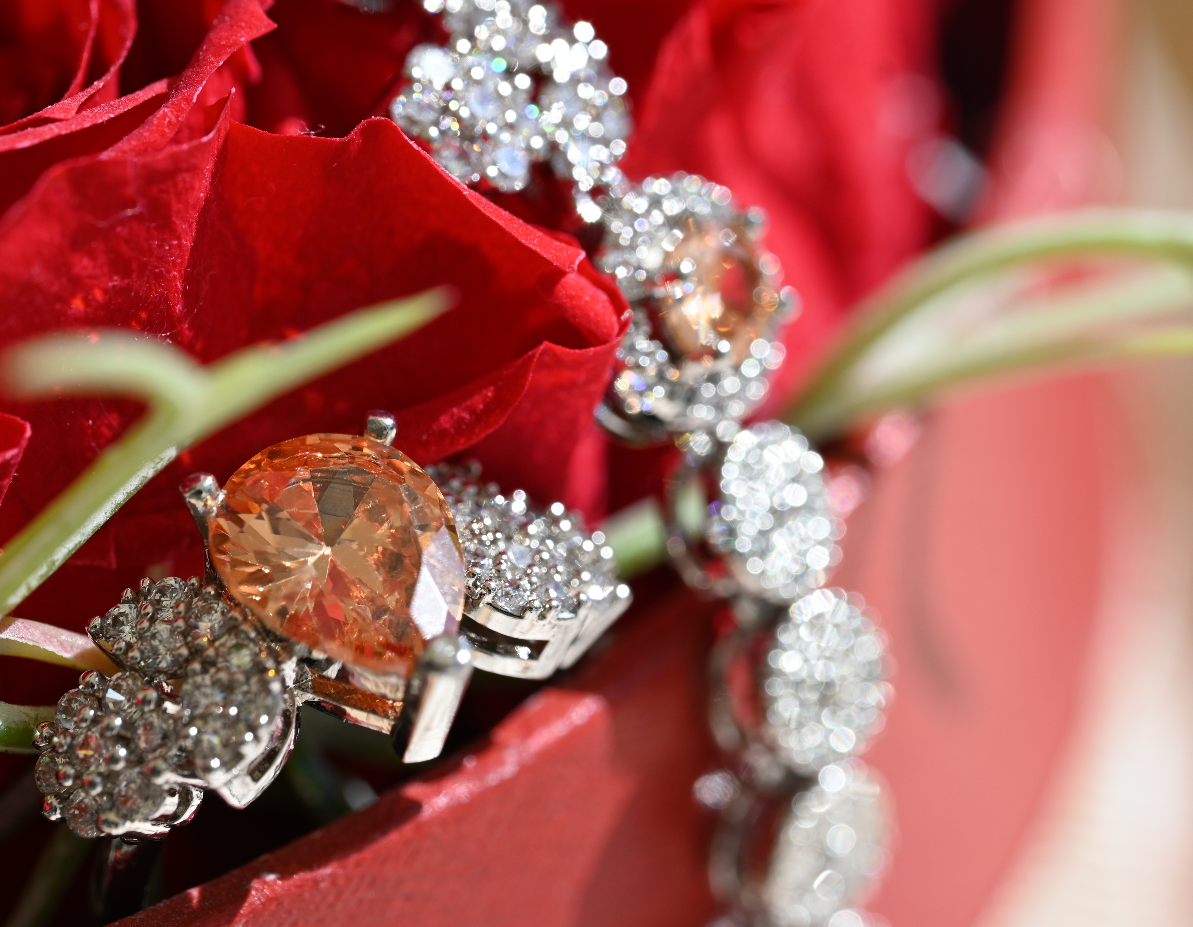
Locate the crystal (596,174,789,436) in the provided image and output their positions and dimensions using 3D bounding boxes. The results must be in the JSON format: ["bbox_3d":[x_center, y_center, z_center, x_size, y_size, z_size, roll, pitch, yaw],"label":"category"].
[{"bbox_3d":[0.004,-0.006,0.231,0.006,0.009,0.004,-18,-3,-40],"label":"crystal"}]

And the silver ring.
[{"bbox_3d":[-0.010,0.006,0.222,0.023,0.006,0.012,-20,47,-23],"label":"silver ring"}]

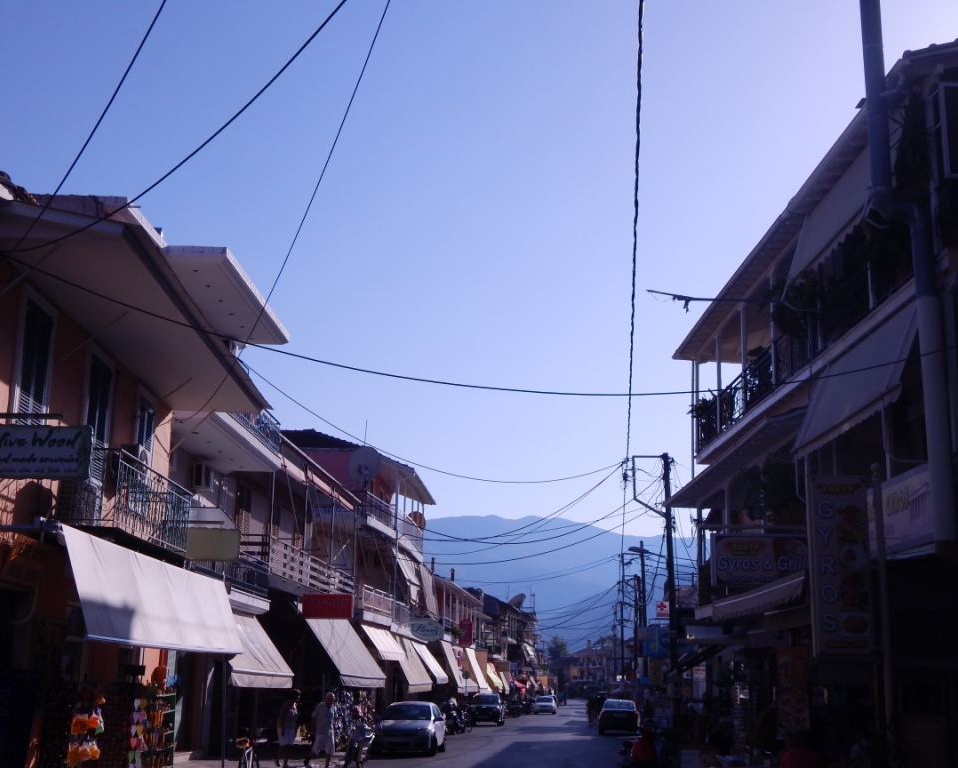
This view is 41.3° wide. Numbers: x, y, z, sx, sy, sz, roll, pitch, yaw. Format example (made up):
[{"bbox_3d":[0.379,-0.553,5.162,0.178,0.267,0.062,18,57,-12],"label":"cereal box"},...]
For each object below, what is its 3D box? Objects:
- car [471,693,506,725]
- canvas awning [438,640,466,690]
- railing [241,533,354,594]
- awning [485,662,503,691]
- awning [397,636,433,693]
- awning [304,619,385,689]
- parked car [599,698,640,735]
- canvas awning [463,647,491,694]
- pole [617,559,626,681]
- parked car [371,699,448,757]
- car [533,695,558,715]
[{"bbox_3d":[0.554,18.365,71.814,1.630,1.700,3.850,-1,-14,4],"label":"car"},{"bbox_3d":[-1.228,14.439,64.665,0.878,2.470,4.589,-1,-14,5],"label":"canvas awning"},{"bbox_3d":[-5.044,5.488,35.201,1.190,1.215,11.128,-1,-14,4],"label":"railing"},{"bbox_3d":[1.022,20.216,88.222,0.727,1.775,5.115,-2,-14,6],"label":"awning"},{"bbox_3d":[-2.674,10.858,49.589,0.992,2.145,6.617,-1,-14,5],"label":"awning"},{"bbox_3d":[-3.745,7.319,35.218,1.241,2.104,7.420,-1,-14,4],"label":"awning"},{"bbox_3d":[6.205,14.733,56.332,1.740,1.430,4.450,-1,-14,4],"label":"parked car"},{"bbox_3d":[-0.060,17.480,77.569,0.906,2.630,5.119,-1,-14,6],"label":"canvas awning"},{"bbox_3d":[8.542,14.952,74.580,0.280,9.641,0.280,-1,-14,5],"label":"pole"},{"bbox_3d":[-1.949,9.904,36.566,1.680,1.460,3.950,-1,-14,3],"label":"parked car"},{"bbox_3d":[5.733,27.591,109.163,1.700,1.450,4.200,-1,-14,5],"label":"car"}]

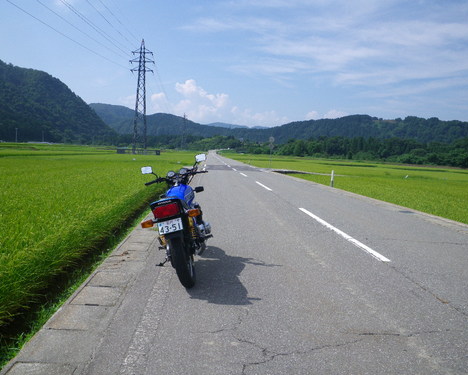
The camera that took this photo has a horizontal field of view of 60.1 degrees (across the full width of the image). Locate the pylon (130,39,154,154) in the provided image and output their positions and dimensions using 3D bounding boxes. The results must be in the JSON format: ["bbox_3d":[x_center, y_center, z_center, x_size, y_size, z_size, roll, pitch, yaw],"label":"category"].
[{"bbox_3d":[-28.694,-28.088,126.522,7.400,35.950,4.200,3,5,0],"label":"pylon"}]

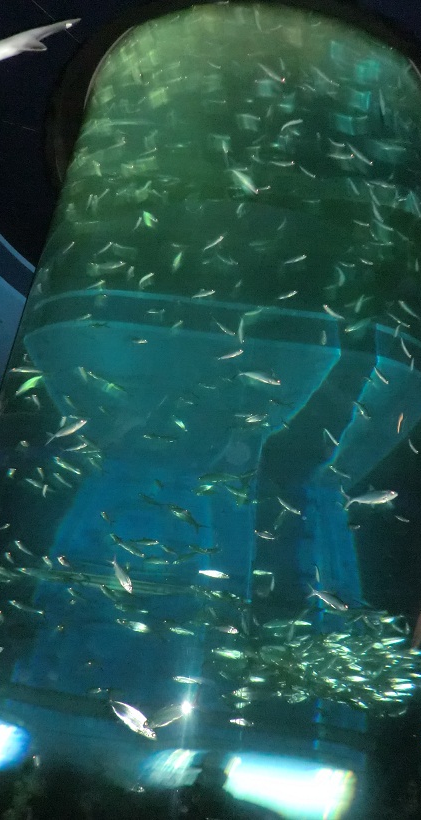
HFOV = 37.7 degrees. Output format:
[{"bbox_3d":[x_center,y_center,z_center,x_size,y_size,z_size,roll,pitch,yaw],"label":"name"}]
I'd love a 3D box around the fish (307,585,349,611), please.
[{"bbox_3d":[0.494,0.790,2.587,0.184,0.053,0.024,27,-22,7],"label":"fish"}]

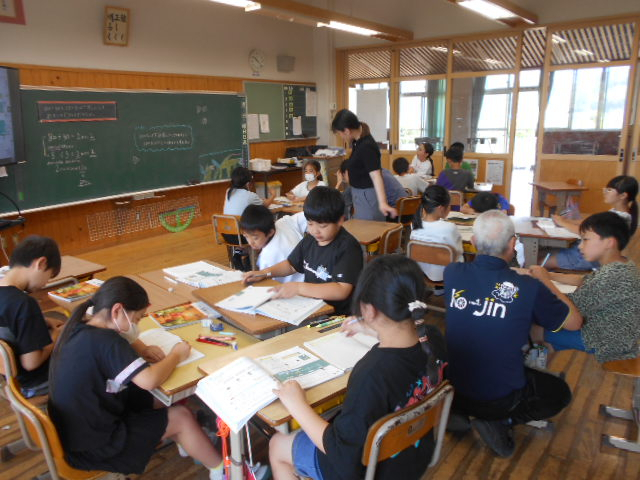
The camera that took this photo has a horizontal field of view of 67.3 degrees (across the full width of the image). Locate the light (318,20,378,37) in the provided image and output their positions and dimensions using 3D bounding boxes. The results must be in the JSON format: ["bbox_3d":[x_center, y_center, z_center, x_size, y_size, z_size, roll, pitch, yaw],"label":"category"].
[{"bbox_3d":[0.426,-2.934,6.656,0.220,0.100,1.220,9,18,36],"label":"light"}]

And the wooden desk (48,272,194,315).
[{"bbox_3d":[-0.941,0.607,2.367,0.622,0.673,0.428,13,20,43],"label":"wooden desk"}]

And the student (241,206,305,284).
[{"bbox_3d":[-0.244,0.255,2.917,0.660,1.010,0.420,-12,18,-35],"label":"student"}]

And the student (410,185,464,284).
[{"bbox_3d":[0.894,0.093,3.449,0.420,1.040,0.660,8,17,34],"label":"student"}]

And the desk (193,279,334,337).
[{"bbox_3d":[-0.266,0.598,2.253,0.420,0.685,0.610,-12,18,-35],"label":"desk"}]

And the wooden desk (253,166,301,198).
[{"bbox_3d":[-0.680,-0.800,7.840,0.550,0.710,0.950,10,18,38],"label":"wooden desk"}]

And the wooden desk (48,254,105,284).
[{"bbox_3d":[-1.555,0.532,2.678,0.439,0.694,0.632,10,18,37],"label":"wooden desk"}]

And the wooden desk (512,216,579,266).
[{"bbox_3d":[1.667,0.238,3.532,0.418,0.673,0.622,5,16,25],"label":"wooden desk"}]

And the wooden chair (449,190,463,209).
[{"bbox_3d":[1.306,-0.172,5.020,0.367,0.745,0.439,5,16,25],"label":"wooden chair"}]

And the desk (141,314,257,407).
[{"bbox_3d":[-0.526,0.710,1.940,0.450,0.660,0.650,-15,19,-42],"label":"desk"}]

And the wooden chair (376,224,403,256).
[{"bbox_3d":[0.408,0.214,3.756,0.440,0.680,0.370,7,16,30],"label":"wooden chair"}]

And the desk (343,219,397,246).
[{"bbox_3d":[0.287,0.241,3.705,0.450,0.660,0.660,7,17,31],"label":"desk"}]

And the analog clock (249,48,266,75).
[{"bbox_3d":[-0.951,-2.719,7.313,0.061,0.347,0.347,9,18,36],"label":"analog clock"}]

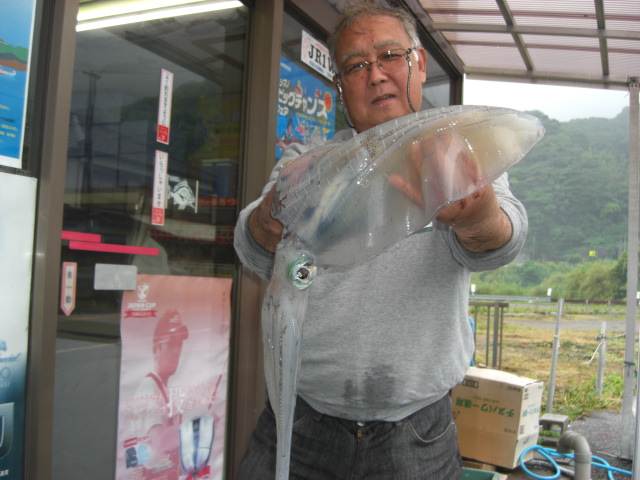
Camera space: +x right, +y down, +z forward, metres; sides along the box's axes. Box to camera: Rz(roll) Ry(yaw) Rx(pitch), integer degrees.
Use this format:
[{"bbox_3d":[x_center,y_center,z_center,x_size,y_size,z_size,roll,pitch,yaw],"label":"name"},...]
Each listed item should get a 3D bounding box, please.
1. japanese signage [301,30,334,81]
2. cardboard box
[{"bbox_3d":[0.026,-0.678,2.697,0.010,0.110,0.450,1,-2,23],"label":"japanese signage"},{"bbox_3d":[1.037,1.050,4.183,0.422,0.463,0.334,6,-1,36],"label":"cardboard box"}]

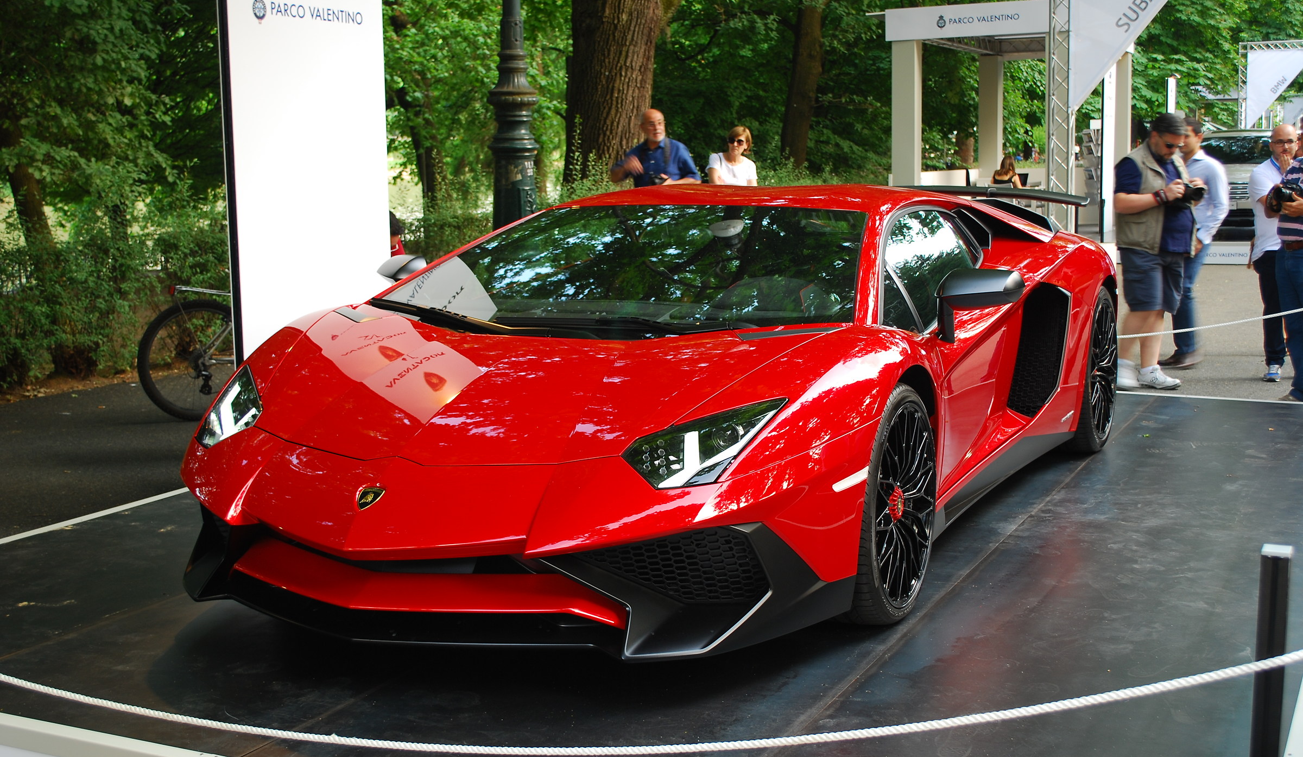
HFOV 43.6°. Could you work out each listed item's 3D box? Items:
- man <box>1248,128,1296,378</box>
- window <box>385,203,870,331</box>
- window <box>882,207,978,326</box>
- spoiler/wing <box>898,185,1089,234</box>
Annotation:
[{"bbox_3d":[4.129,-0.825,10.762,0.500,1.690,0.380,-5,9,-28],"label":"man"},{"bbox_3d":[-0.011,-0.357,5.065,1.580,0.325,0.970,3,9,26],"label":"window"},{"bbox_3d":[0.913,-0.370,5.281,0.240,0.340,1.060,3,9,26],"label":"window"},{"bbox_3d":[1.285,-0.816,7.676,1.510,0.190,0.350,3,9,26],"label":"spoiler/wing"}]

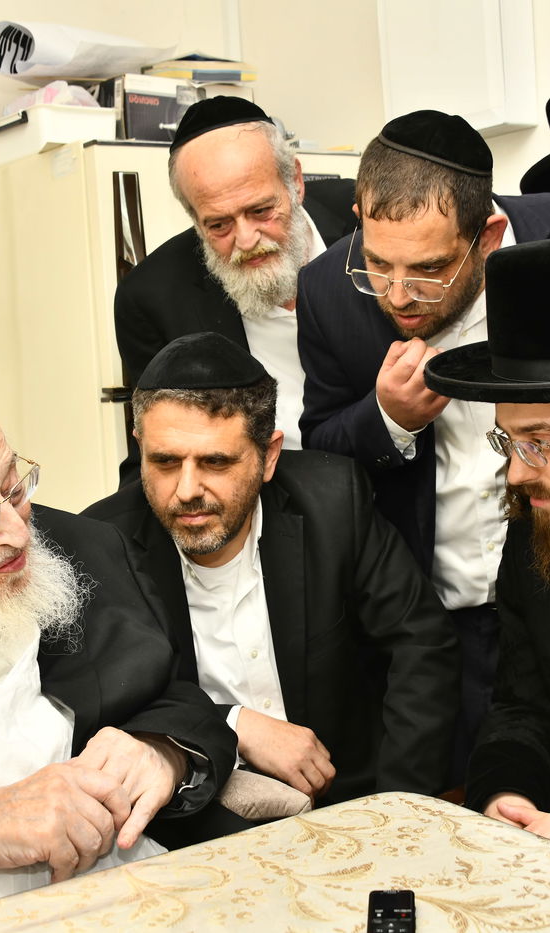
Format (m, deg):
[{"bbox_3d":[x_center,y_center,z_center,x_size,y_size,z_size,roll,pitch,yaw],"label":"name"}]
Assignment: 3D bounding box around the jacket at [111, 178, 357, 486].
[{"bbox_3d":[0.014,-0.078,2.104,0.530,0.740,0.400,-2,6,10],"label":"jacket"}]

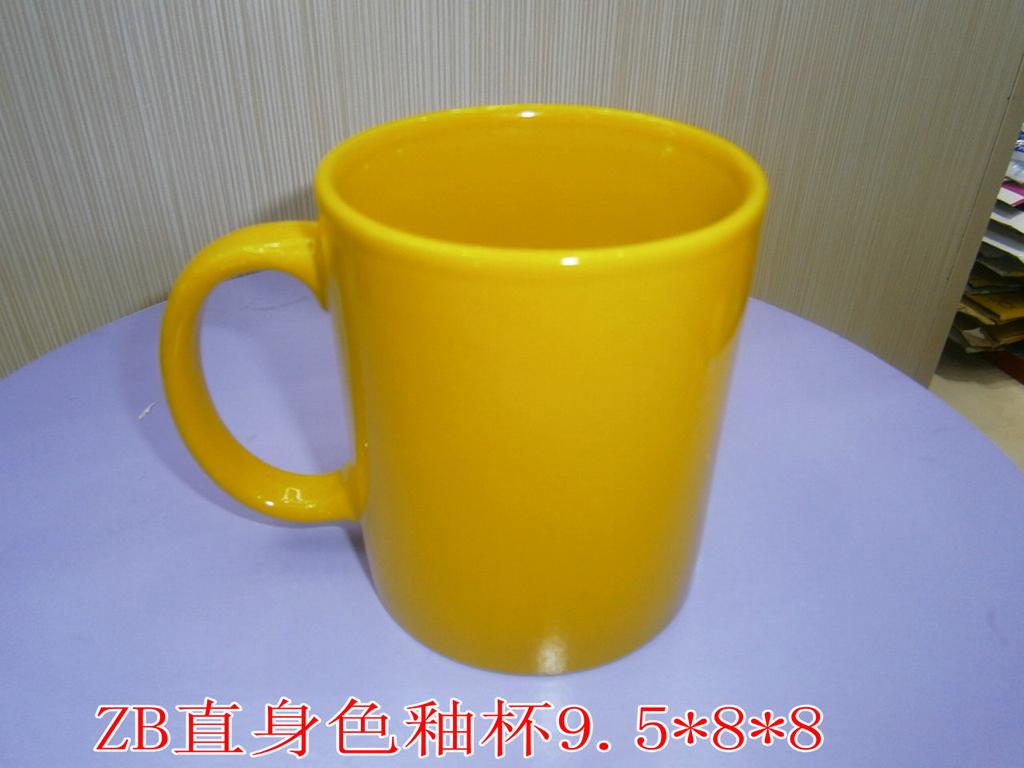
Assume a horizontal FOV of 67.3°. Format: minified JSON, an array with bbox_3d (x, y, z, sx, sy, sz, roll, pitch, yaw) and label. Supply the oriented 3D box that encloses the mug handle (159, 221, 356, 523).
[{"bbox_3d":[-0.052,0.001,0.161,0.037,0.072,0.013,-4,35,-6],"label":"mug handle"}]

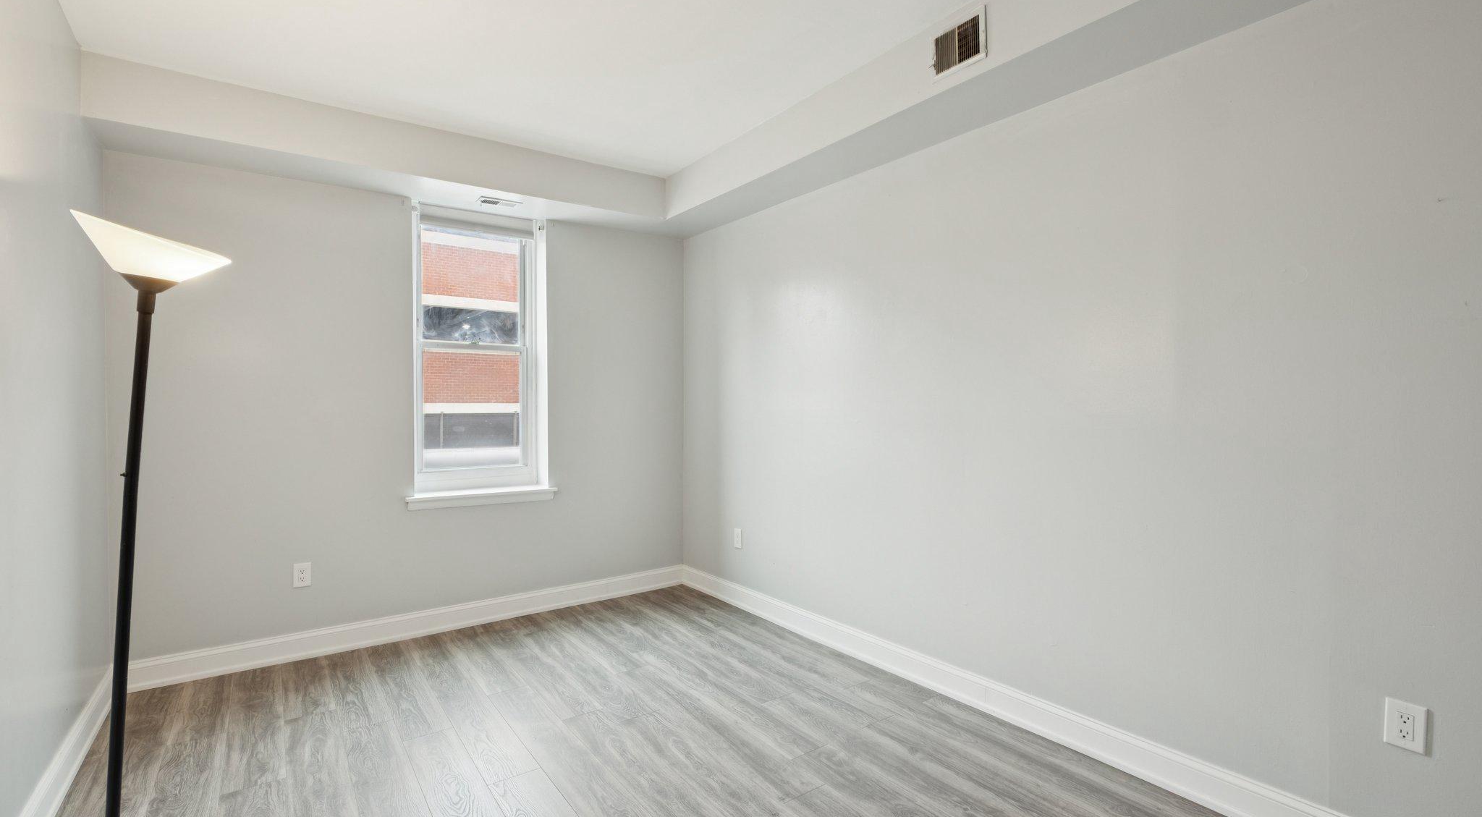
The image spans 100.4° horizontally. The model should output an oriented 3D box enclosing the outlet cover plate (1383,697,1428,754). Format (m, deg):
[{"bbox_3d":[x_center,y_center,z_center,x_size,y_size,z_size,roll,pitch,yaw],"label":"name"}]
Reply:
[{"bbox_3d":[1.796,0.859,1.668,0.008,0.123,0.079,-1,1,-38],"label":"outlet cover plate"}]

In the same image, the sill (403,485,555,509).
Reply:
[{"bbox_3d":[-1.602,0.555,3.861,0.858,0.077,0.200,-1,1,-34],"label":"sill"}]

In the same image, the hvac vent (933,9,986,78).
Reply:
[{"bbox_3d":[0.805,-1.348,2.293,0.020,0.190,0.230,-1,1,-38],"label":"hvac vent"}]

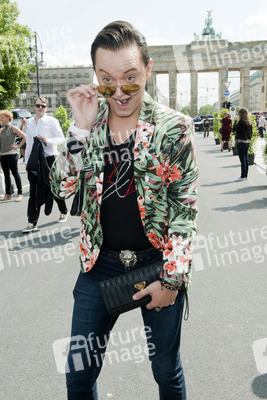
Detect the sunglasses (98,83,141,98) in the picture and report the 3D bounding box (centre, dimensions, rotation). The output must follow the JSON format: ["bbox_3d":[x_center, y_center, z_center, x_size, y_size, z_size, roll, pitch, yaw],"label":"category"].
[{"bbox_3d":[-0.026,-0.350,1.247,0.136,0.050,0.135,-1,37,16],"label":"sunglasses"}]

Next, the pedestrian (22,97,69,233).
[{"bbox_3d":[-1.225,-0.506,5.810,0.570,1.790,0.660,4,12,18],"label":"pedestrian"}]

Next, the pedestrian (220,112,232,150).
[{"bbox_3d":[4.080,-2.967,18.554,0.520,1.680,0.380,0,11,4],"label":"pedestrian"}]

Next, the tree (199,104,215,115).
[{"bbox_3d":[39.263,-46.591,226.984,9.300,8.920,8.500,1,11,10],"label":"tree"}]

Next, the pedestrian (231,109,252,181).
[{"bbox_3d":[2.605,-1.305,9.960,0.480,1.660,0.420,-10,14,-38],"label":"pedestrian"}]

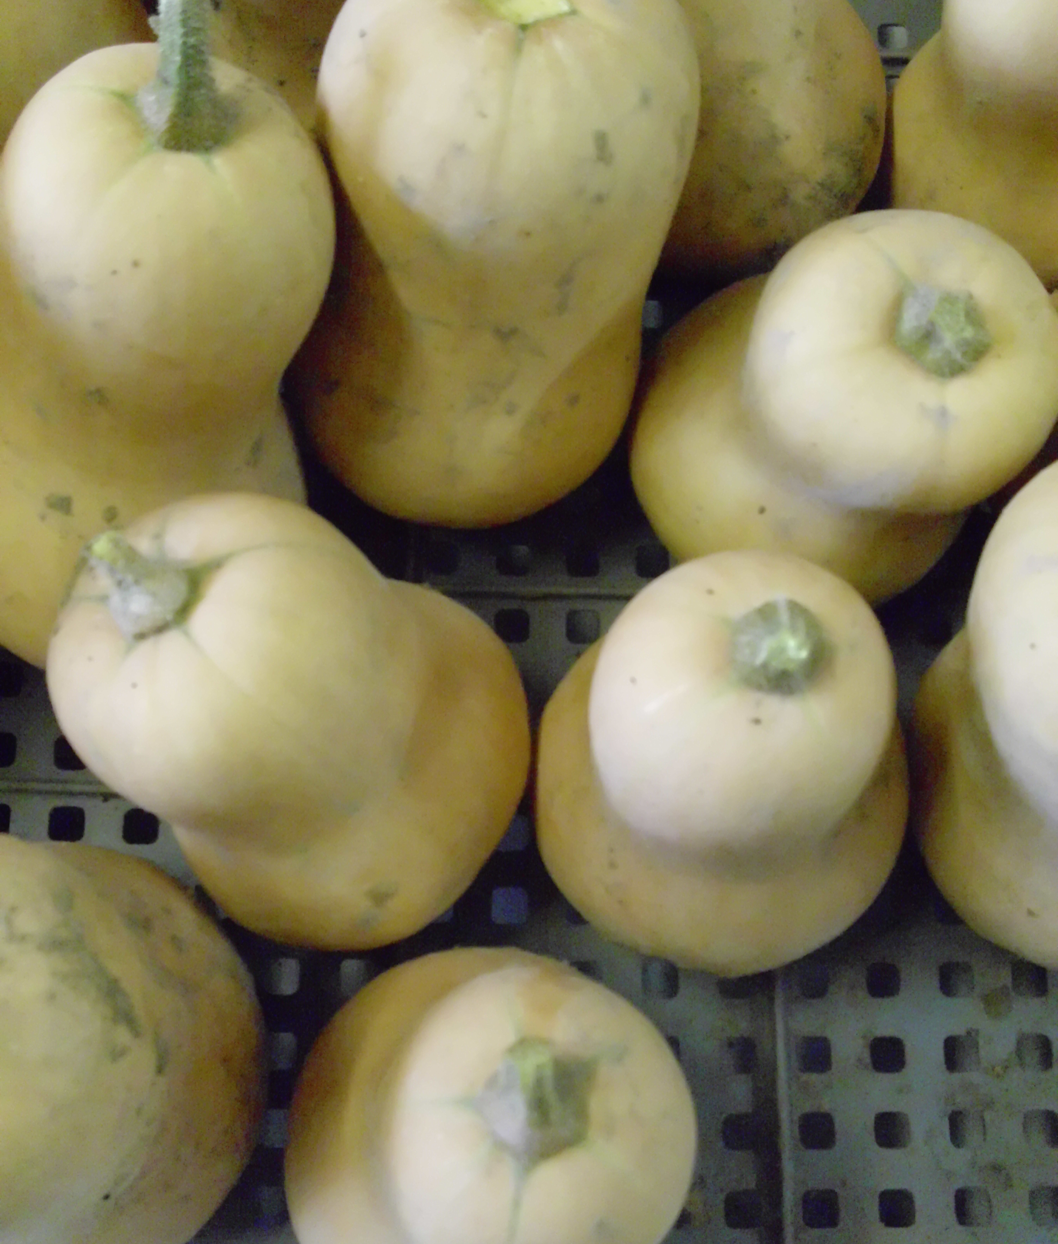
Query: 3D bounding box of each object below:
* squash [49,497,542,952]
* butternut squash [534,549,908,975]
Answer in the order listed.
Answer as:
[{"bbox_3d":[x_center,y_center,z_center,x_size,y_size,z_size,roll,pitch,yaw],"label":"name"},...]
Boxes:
[{"bbox_3d":[-0.065,0.020,0.372,0.108,0.184,0.108,0,67,17],"label":"squash"},{"bbox_3d":[0.052,0.033,0.374,0.107,0.175,0.107,0,69,3],"label":"butternut squash"}]

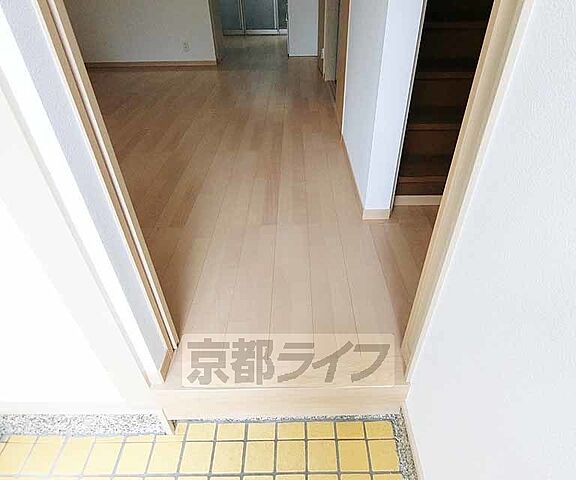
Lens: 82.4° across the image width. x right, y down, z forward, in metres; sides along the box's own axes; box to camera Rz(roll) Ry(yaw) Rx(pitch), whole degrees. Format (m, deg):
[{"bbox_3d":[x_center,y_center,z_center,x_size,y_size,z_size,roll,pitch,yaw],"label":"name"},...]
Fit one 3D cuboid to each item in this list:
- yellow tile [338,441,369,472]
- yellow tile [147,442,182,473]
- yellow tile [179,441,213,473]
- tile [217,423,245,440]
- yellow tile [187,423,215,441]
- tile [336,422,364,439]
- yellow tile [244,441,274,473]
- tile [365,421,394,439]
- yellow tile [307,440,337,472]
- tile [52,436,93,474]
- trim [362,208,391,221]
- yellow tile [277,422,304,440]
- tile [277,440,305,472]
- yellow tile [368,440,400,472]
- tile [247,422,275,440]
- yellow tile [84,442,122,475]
[{"bbox_3d":[0.207,0.680,1.032,0.090,0.010,0.087,-1,35,1],"label":"yellow tile"},{"bbox_3d":[-0.390,0.699,1.053,0.093,0.010,0.087,-1,36,1],"label":"yellow tile"},{"bbox_3d":[-0.288,0.690,1.042,0.090,0.010,0.087,-1,35,1],"label":"yellow tile"},{"bbox_3d":[-0.188,0.644,1.103,0.091,0.010,0.053,-1,35,1],"label":"tile"},{"bbox_3d":[-0.290,0.651,1.115,0.093,0.010,0.056,-1,36,1],"label":"yellow tile"},{"bbox_3d":[0.210,0.639,1.102,0.093,0.010,0.056,-1,36,1],"label":"tile"},{"bbox_3d":[-0.090,0.686,1.038,0.090,0.010,0.087,-1,35,1],"label":"yellow tile"},{"bbox_3d":[0.306,0.633,1.094,0.091,0.010,0.053,-1,35,1],"label":"tile"},{"bbox_3d":[0.108,0.682,1.034,0.090,0.010,0.087,-1,35,1],"label":"yellow tile"},{"bbox_3d":[-0.690,0.701,1.069,0.093,0.010,0.107,-1,36,1],"label":"tile"},{"bbox_3d":[0.483,-0.144,1.801,0.140,0.066,0.012,-1,35,1],"label":"trim"},{"bbox_3d":[0.009,0.639,1.099,0.091,0.010,0.053,-1,35,1],"label":"yellow tile"},{"bbox_3d":[0.009,0.689,1.043,0.093,0.010,0.087,-1,36,1],"label":"tile"},{"bbox_3d":[0.305,0.682,1.036,0.085,0.010,0.087,-1,36,1],"label":"yellow tile"},{"bbox_3d":[-0.090,0.646,1.110,0.093,0.010,0.056,-1,36,1],"label":"tile"},{"bbox_3d":[-0.590,0.704,1.058,0.093,0.010,0.087,-1,36,1],"label":"yellow tile"}]

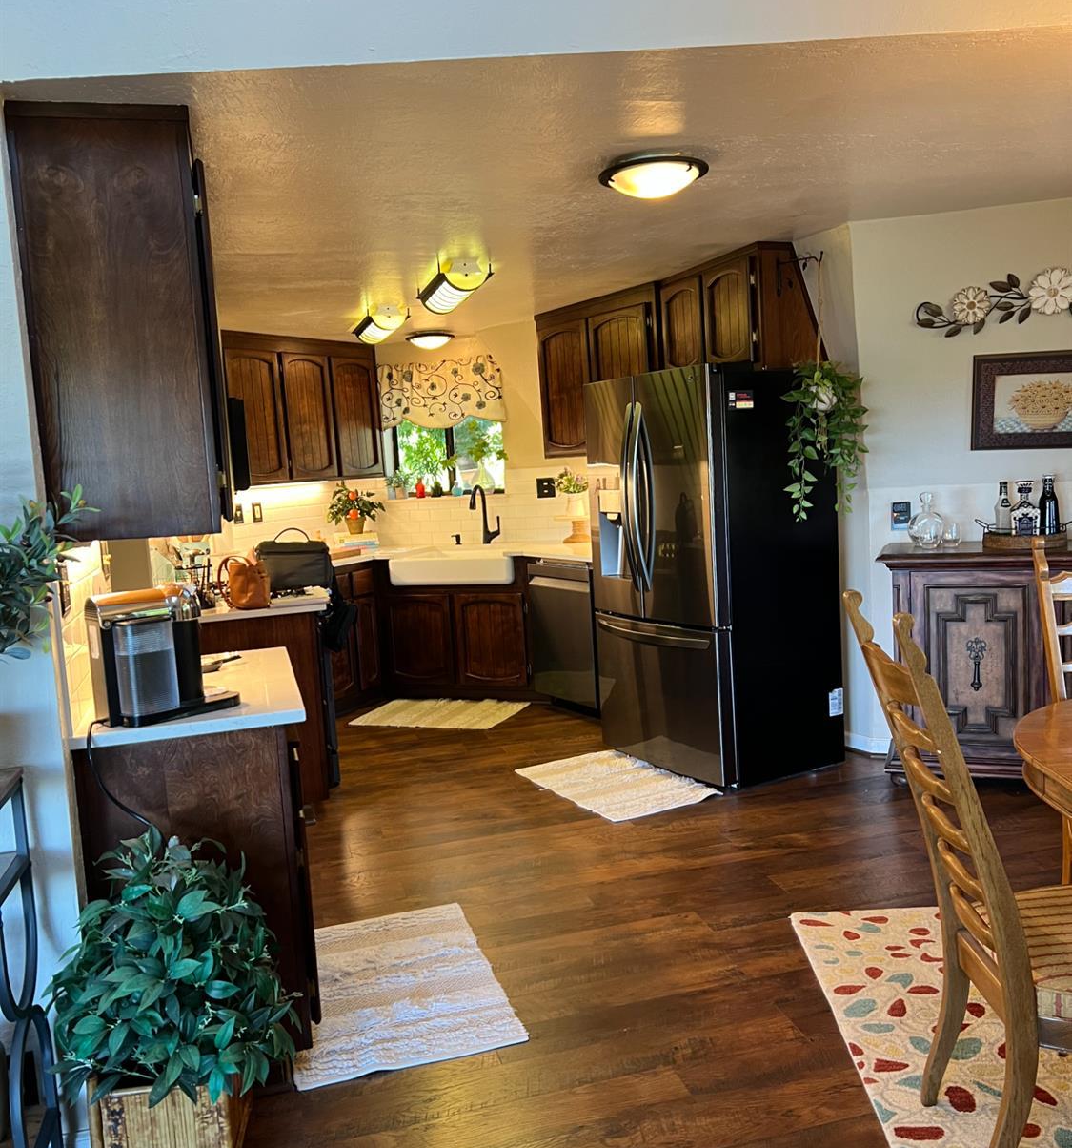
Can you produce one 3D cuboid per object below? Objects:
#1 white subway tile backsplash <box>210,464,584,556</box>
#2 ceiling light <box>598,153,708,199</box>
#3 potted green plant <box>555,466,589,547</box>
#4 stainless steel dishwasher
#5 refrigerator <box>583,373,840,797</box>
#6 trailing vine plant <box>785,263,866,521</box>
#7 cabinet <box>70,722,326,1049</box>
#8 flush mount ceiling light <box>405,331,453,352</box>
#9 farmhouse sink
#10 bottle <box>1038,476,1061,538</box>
[{"bbox_3d":[-0.654,-0.382,6.791,2.300,0.490,1.250,-1,6,18],"label":"white subway tile backsplash"},{"bbox_3d":[0.323,-1.070,2.922,0.295,0.110,0.295,-3,6,0],"label":"ceiling light"},{"bbox_3d":[0.265,-0.428,6.795,0.250,0.470,0.250,-3,6,5],"label":"potted green plant"},{"bbox_3d":[0.402,0.335,6.322,0.600,0.860,0.610,-7,7,-30],"label":"stainless steel dishwasher"},{"bbox_3d":[0.797,-0.015,4.991,0.755,1.790,0.915,-7,7,-29],"label":"refrigerator"},{"bbox_3d":[1.167,-0.751,4.352,0.340,1.030,0.310,-2,6,15],"label":"trailing vine plant"},{"bbox_3d":[-0.875,0.765,2.882,0.470,0.880,0.920,-5,6,-16],"label":"cabinet"},{"bbox_3d":[-0.623,-1.377,6.353,0.295,0.110,0.295,-3,6,0],"label":"flush mount ceiling light"},{"bbox_3d":[-0.415,-0.031,6.577,0.800,0.190,0.480,-1,6,19],"label":"farmhouse sink"},{"bbox_3d":[2.170,-0.270,4.531,0.085,0.290,0.085,-1,7,22],"label":"bottle"}]

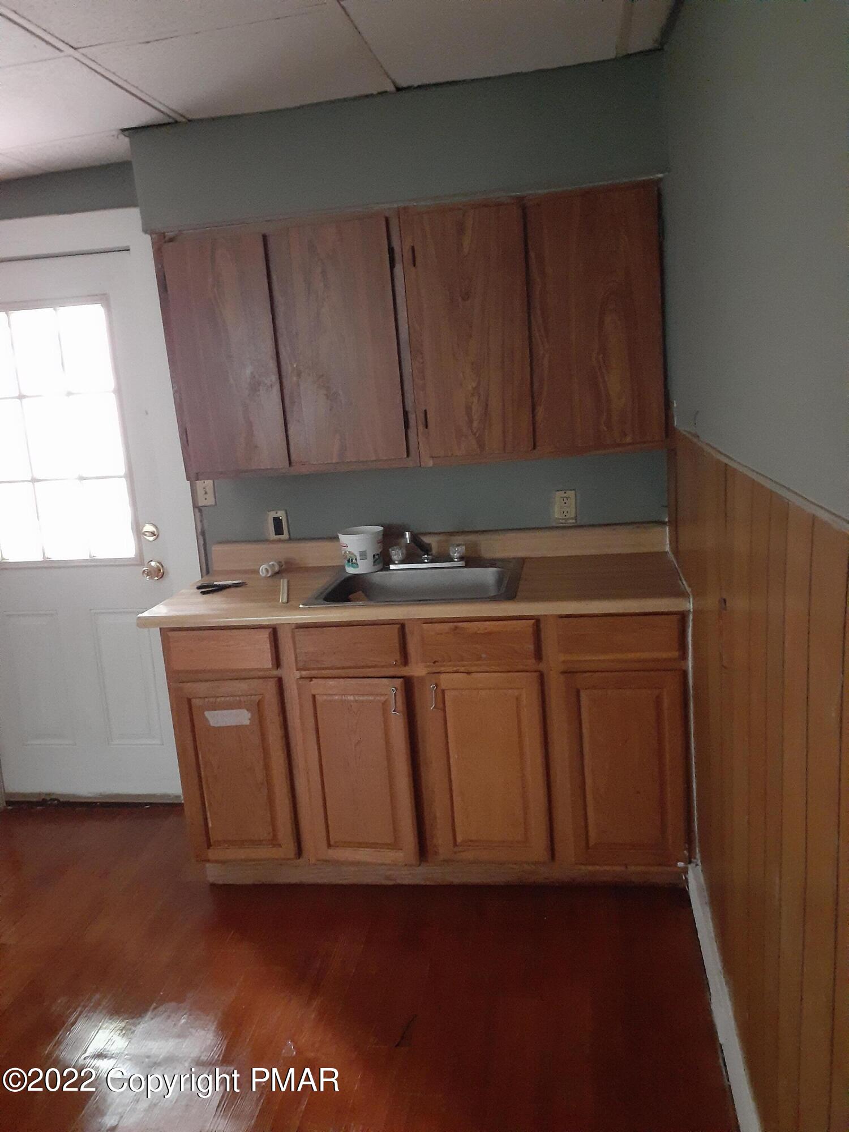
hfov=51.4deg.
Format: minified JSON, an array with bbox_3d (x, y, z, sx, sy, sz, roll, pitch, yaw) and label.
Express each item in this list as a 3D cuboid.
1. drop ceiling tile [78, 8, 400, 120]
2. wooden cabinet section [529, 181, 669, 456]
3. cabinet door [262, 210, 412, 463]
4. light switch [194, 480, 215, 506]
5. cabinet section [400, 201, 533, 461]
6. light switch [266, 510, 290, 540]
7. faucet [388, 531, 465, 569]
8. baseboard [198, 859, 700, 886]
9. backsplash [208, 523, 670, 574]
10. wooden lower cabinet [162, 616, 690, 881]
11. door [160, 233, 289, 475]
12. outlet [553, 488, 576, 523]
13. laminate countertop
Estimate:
[{"bbox_3d":[-0.444,-1.291,2.286,0.631,0.020,0.628,-3,12,10],"label":"drop ceiling tile"},{"bbox_3d":[0.492,-0.697,2.536,0.368,0.718,0.020,-3,12,10],"label":"wooden cabinet section"},{"bbox_3d":[-0.263,-0.667,2.681,0.376,0.701,0.020,-2,12,10],"label":"cabinet door"},{"bbox_3d":[-0.793,-0.272,3.195,0.071,0.115,0.013,-3,12,10],"label":"light switch"},{"bbox_3d":[0.143,-0.683,2.612,0.331,0.709,0.020,-2,12,10],"label":"cabinet section"},{"bbox_3d":[-0.522,-0.140,3.158,0.069,0.115,0.010,-2,12,10],"label":"light switch"},{"bbox_3d":[-0.006,-0.057,2.950,0.266,0.147,0.195,-3,12,10],"label":"faucet"},{"bbox_3d":[0.041,0.959,2.777,1.527,0.091,0.020,-2,12,10],"label":"baseboard"},{"bbox_3d":[0.018,-0.060,3.084,1.599,0.094,0.021,-2,12,10],"label":"backsplash"},{"bbox_3d":[0.046,0.521,2.905,1.532,0.892,0.618,-2,12,10],"label":"wooden lower cabinet"},{"bbox_3d":[-0.612,-0.643,2.737,0.329,0.710,0.020,-3,12,10],"label":"door"},{"bbox_3d":[0.479,-0.199,2.985,0.066,0.113,0.010,-2,12,10],"label":"outlet"},{"bbox_3d":[-0.024,0.069,2.824,1.614,0.039,0.625,-3,12,10],"label":"laminate countertop"}]

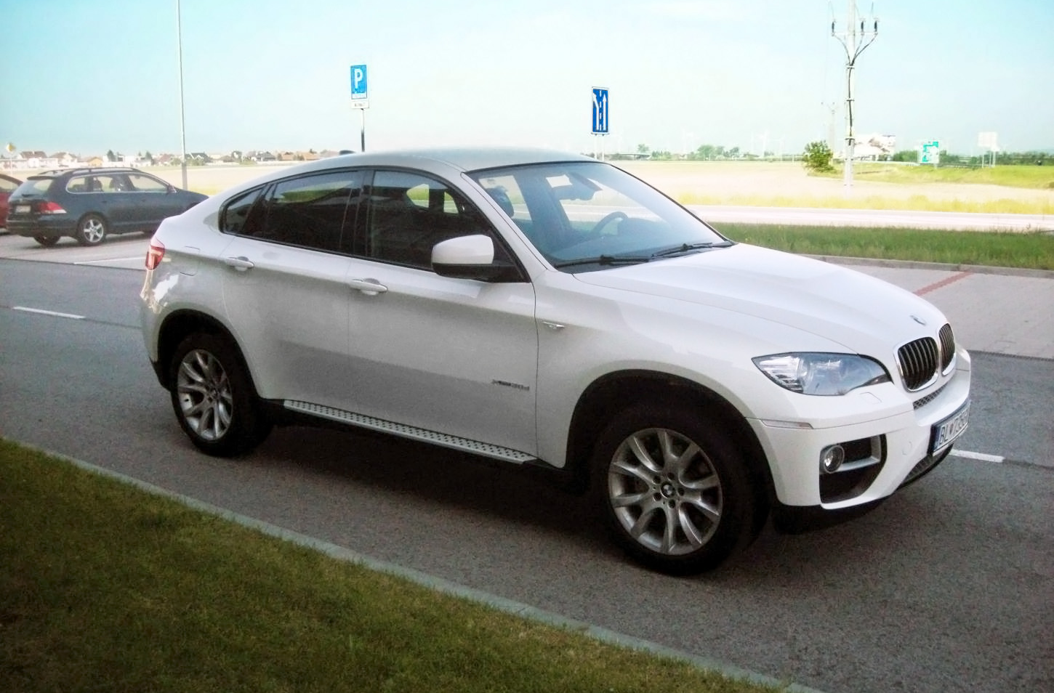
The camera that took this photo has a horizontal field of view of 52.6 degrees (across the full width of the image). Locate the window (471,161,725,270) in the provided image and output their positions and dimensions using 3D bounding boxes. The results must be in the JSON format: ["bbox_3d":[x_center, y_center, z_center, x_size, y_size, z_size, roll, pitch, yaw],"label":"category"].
[{"bbox_3d":[0.406,-0.680,5.319,0.870,0.110,1.500,43,32,24],"label":"window"}]

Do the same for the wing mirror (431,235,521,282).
[{"bbox_3d":[-0.210,-0.384,4.631,0.270,0.210,0.280,7,13,37],"label":"wing mirror"}]

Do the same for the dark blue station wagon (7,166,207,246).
[{"bbox_3d":[-8.605,-2.983,22.404,1.780,1.500,4.540,6,12,33],"label":"dark blue station wagon"}]

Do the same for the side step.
[{"bbox_3d":[-0.618,0.405,5.196,1.650,0.070,0.150,7,13,37],"label":"side step"}]

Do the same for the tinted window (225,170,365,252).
[{"bbox_3d":[-1.205,-0.716,5.626,1.160,0.460,0.070,7,-10,37],"label":"tinted window"}]

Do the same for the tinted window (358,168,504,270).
[{"bbox_3d":[-0.446,-0.602,5.050,1.000,0.490,0.060,7,-10,37],"label":"tinted window"}]

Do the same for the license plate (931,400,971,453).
[{"bbox_3d":[1.778,0.330,4.442,0.020,0.115,0.520,7,13,37],"label":"license plate"}]

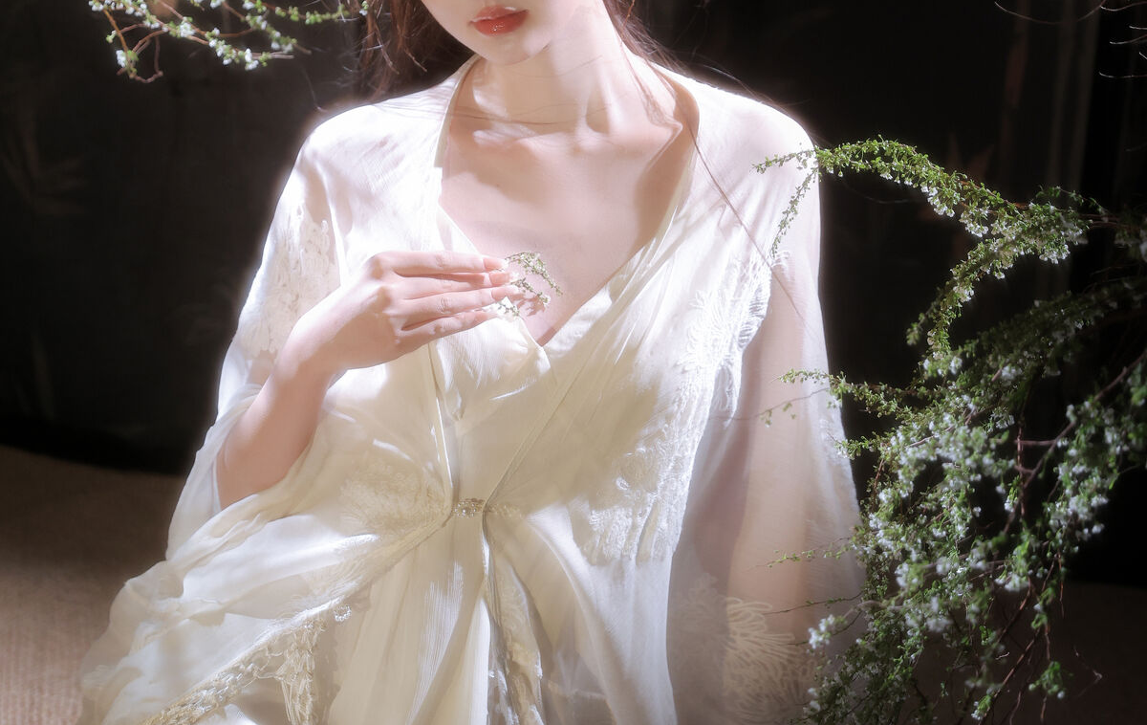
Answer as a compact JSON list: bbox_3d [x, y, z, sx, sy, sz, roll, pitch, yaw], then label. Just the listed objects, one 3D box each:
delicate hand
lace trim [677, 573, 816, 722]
[{"bbox_3d":[-0.112,-0.031,2.200,0.162,0.080,0.072,0,20,-8],"label":"delicate hand"},{"bbox_3d":[0.123,0.203,2.350,0.098,0.100,0.060,1,20,-6],"label":"lace trim"}]

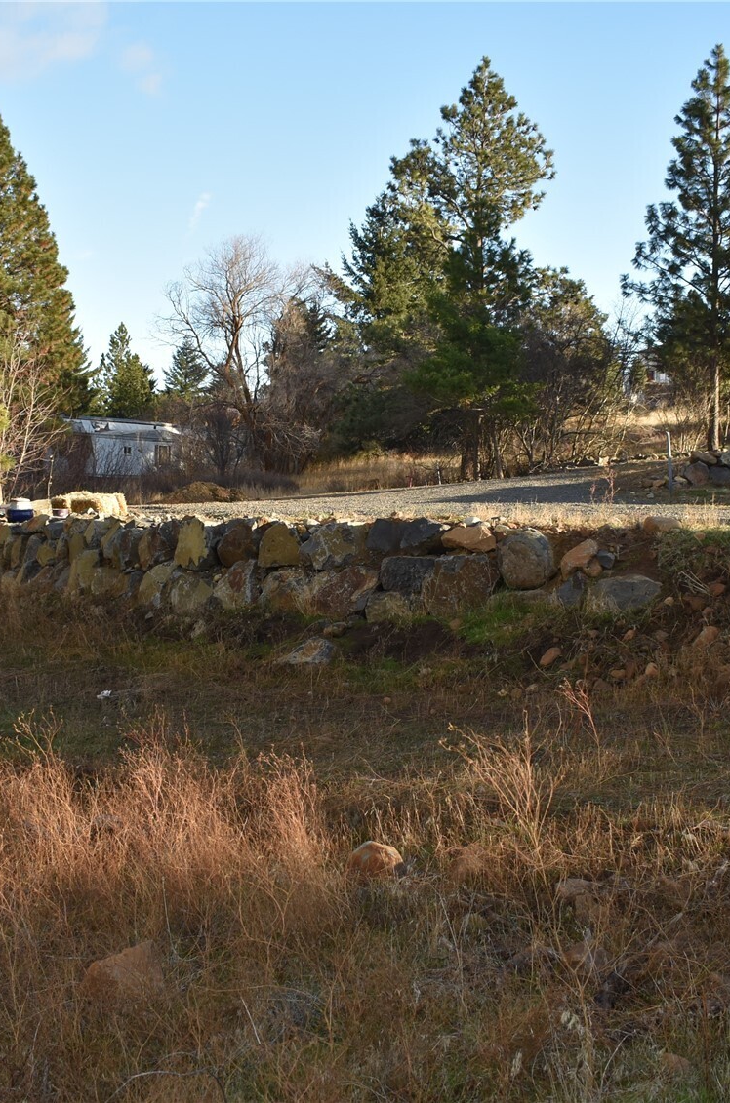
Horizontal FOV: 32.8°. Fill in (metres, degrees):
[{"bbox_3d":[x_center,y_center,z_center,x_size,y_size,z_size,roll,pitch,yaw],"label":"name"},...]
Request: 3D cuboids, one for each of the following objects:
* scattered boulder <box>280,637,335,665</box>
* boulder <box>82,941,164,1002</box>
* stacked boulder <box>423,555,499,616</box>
[{"bbox_3d":[-0.651,1.138,14.200,0.617,0.301,0.450,0,1,0],"label":"scattered boulder"},{"bbox_3d":[-0.808,1.404,4.150,0.272,0.171,0.230,0,3,0],"label":"boulder"},{"bbox_3d":[1.079,0.386,14.000,0.817,0.679,0.680,0,2,14],"label":"stacked boulder"}]

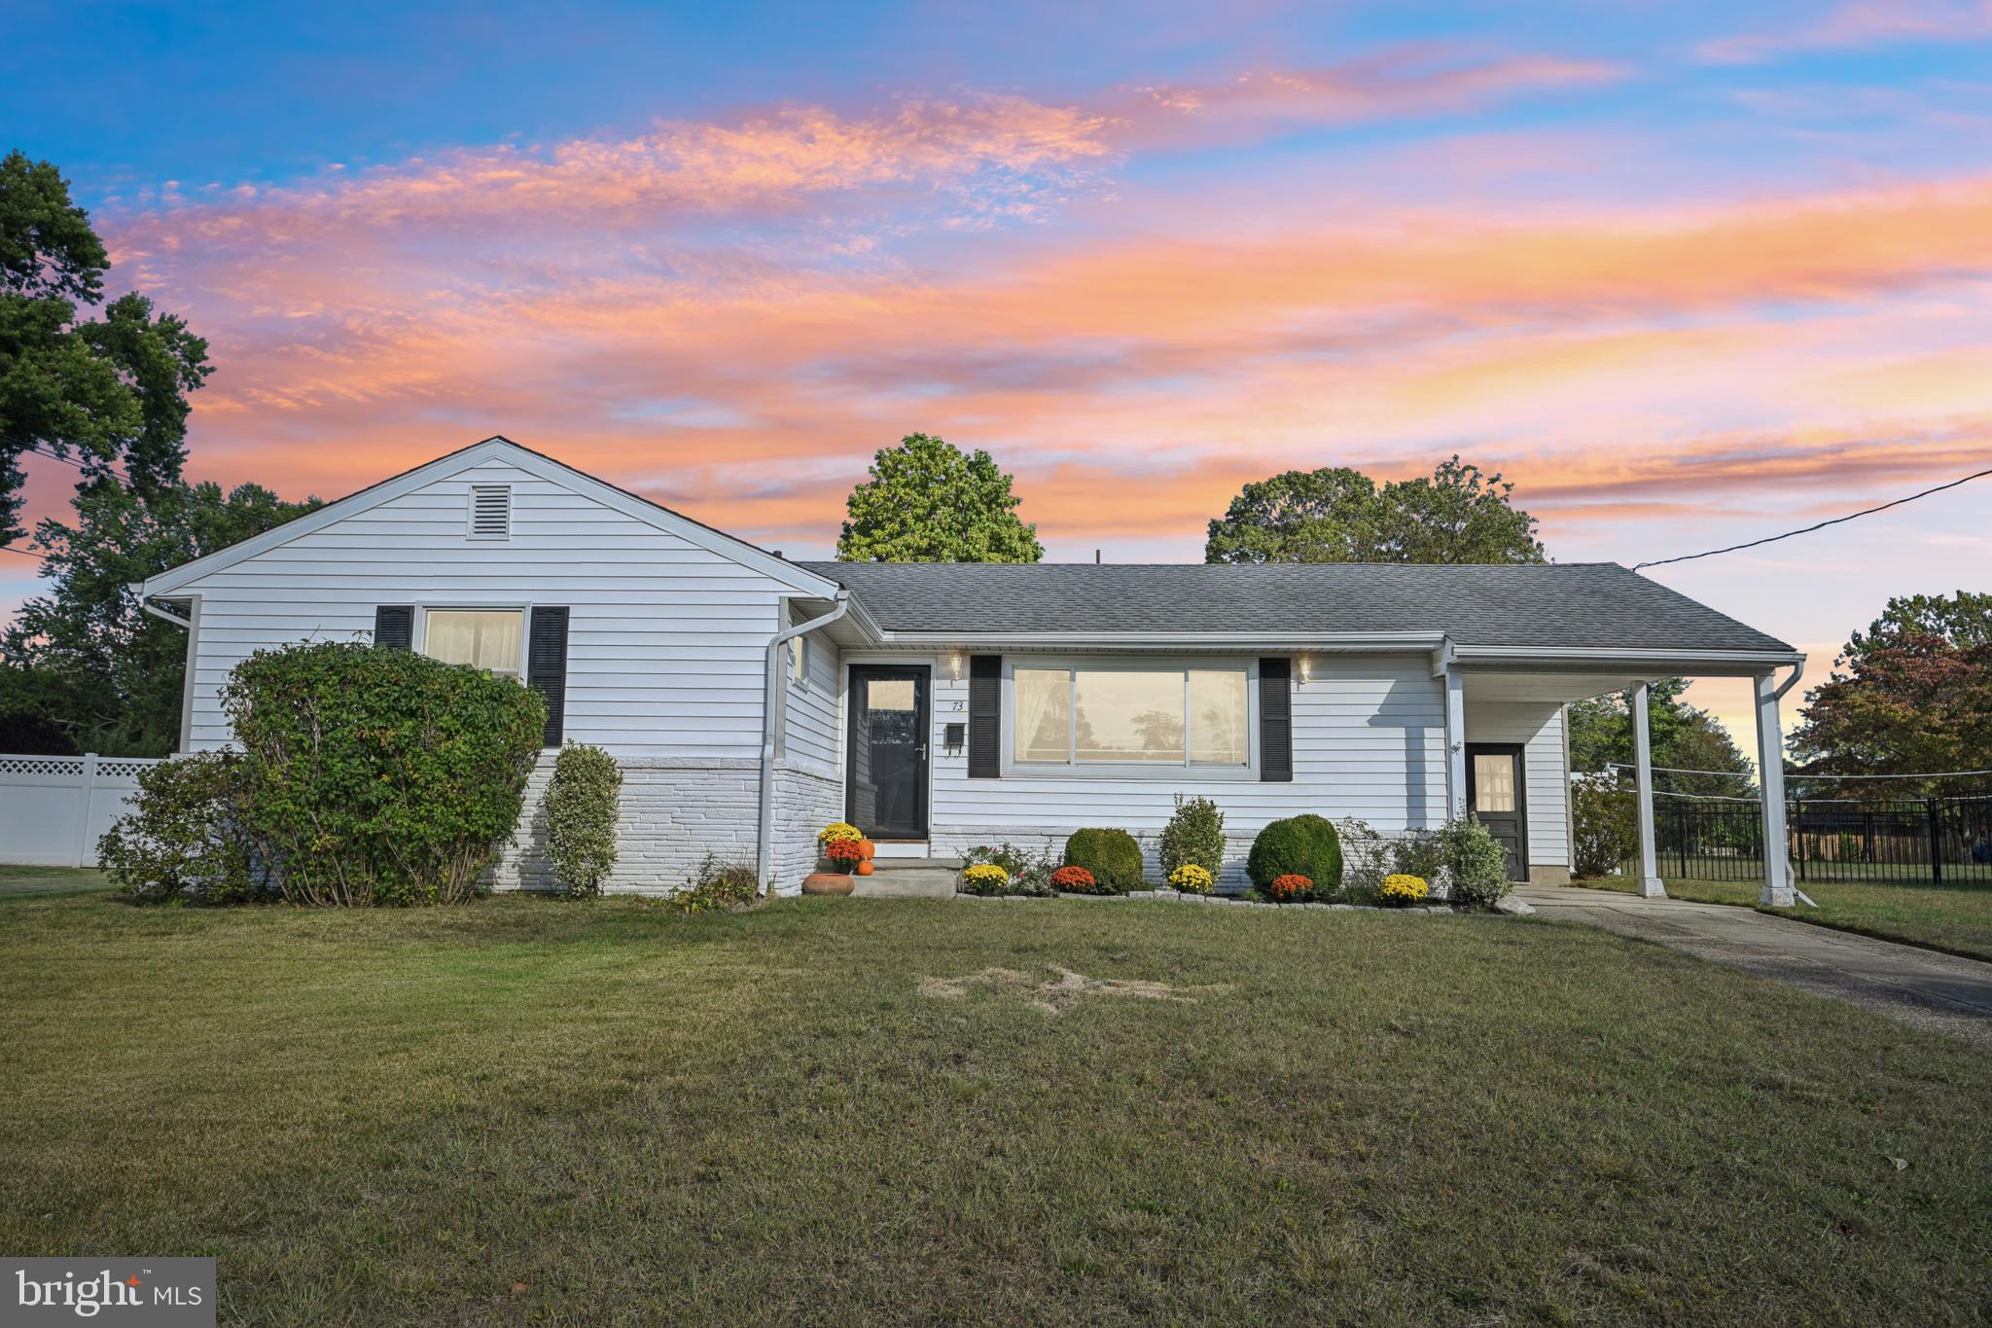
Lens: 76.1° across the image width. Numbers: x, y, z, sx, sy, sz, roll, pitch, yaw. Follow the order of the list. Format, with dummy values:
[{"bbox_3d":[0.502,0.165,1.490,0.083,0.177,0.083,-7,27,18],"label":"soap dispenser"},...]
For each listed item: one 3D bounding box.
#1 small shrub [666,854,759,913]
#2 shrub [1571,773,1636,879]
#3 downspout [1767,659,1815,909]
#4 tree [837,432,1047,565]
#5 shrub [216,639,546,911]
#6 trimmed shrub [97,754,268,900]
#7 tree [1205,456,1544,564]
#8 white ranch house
[{"bbox_3d":[-2.529,1.939,11.394,0.787,0.444,0.600,0,-7,2],"label":"small shrub"},{"bbox_3d":[10.007,2.697,20.978,1.237,1.745,1.300,0,-7,2],"label":"shrub"},{"bbox_3d":[8.490,1.255,13.628,0.400,2.660,0.350,0,-7,2],"label":"downspout"},{"bbox_3d":[-1.645,-0.494,34.439,6.216,11.863,6.200,0,-7,2],"label":"tree"},{"bbox_3d":[-5.345,0.959,11.121,2.713,2.323,1.800,0,-7,2],"label":"shrub"},{"bbox_3d":[-7.273,1.461,11.479,1.502,1.291,1.300,0,-7,2],"label":"trimmed shrub"},{"bbox_3d":[12.865,-0.206,42.952,11.877,13.870,10.500,0,-7,2],"label":"tree"},{"bbox_3d":[0.404,0.600,16.937,16.860,4.590,10.650,0,-7,2],"label":"white ranch house"}]

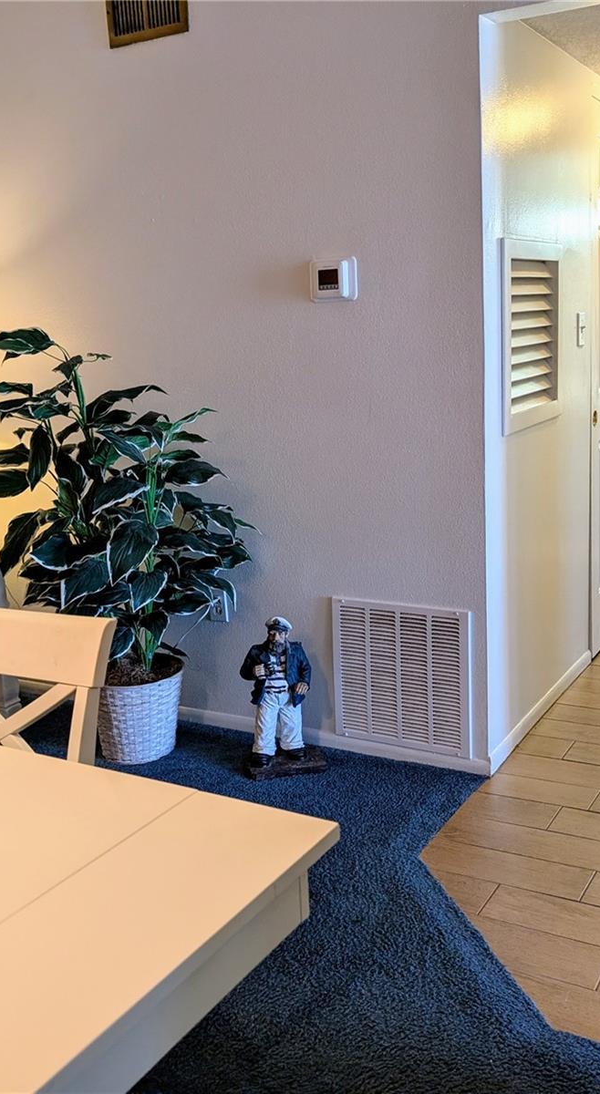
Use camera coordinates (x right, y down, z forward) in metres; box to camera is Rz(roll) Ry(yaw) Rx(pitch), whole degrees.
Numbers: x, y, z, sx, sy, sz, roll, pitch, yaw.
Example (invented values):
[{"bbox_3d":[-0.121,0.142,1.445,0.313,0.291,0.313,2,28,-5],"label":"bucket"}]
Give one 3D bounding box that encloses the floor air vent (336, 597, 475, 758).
[{"bbox_3d":[0.302,0.400,3.085,0.460,0.462,0.020,4,14,30],"label":"floor air vent"}]

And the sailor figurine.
[{"bbox_3d":[-0.058,0.448,3.093,0.262,0.494,0.191,-4,12,-6],"label":"sailor figurine"}]

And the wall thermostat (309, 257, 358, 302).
[{"bbox_3d":[0.089,-0.772,2.915,0.150,0.113,0.034,4,14,30],"label":"wall thermostat"}]

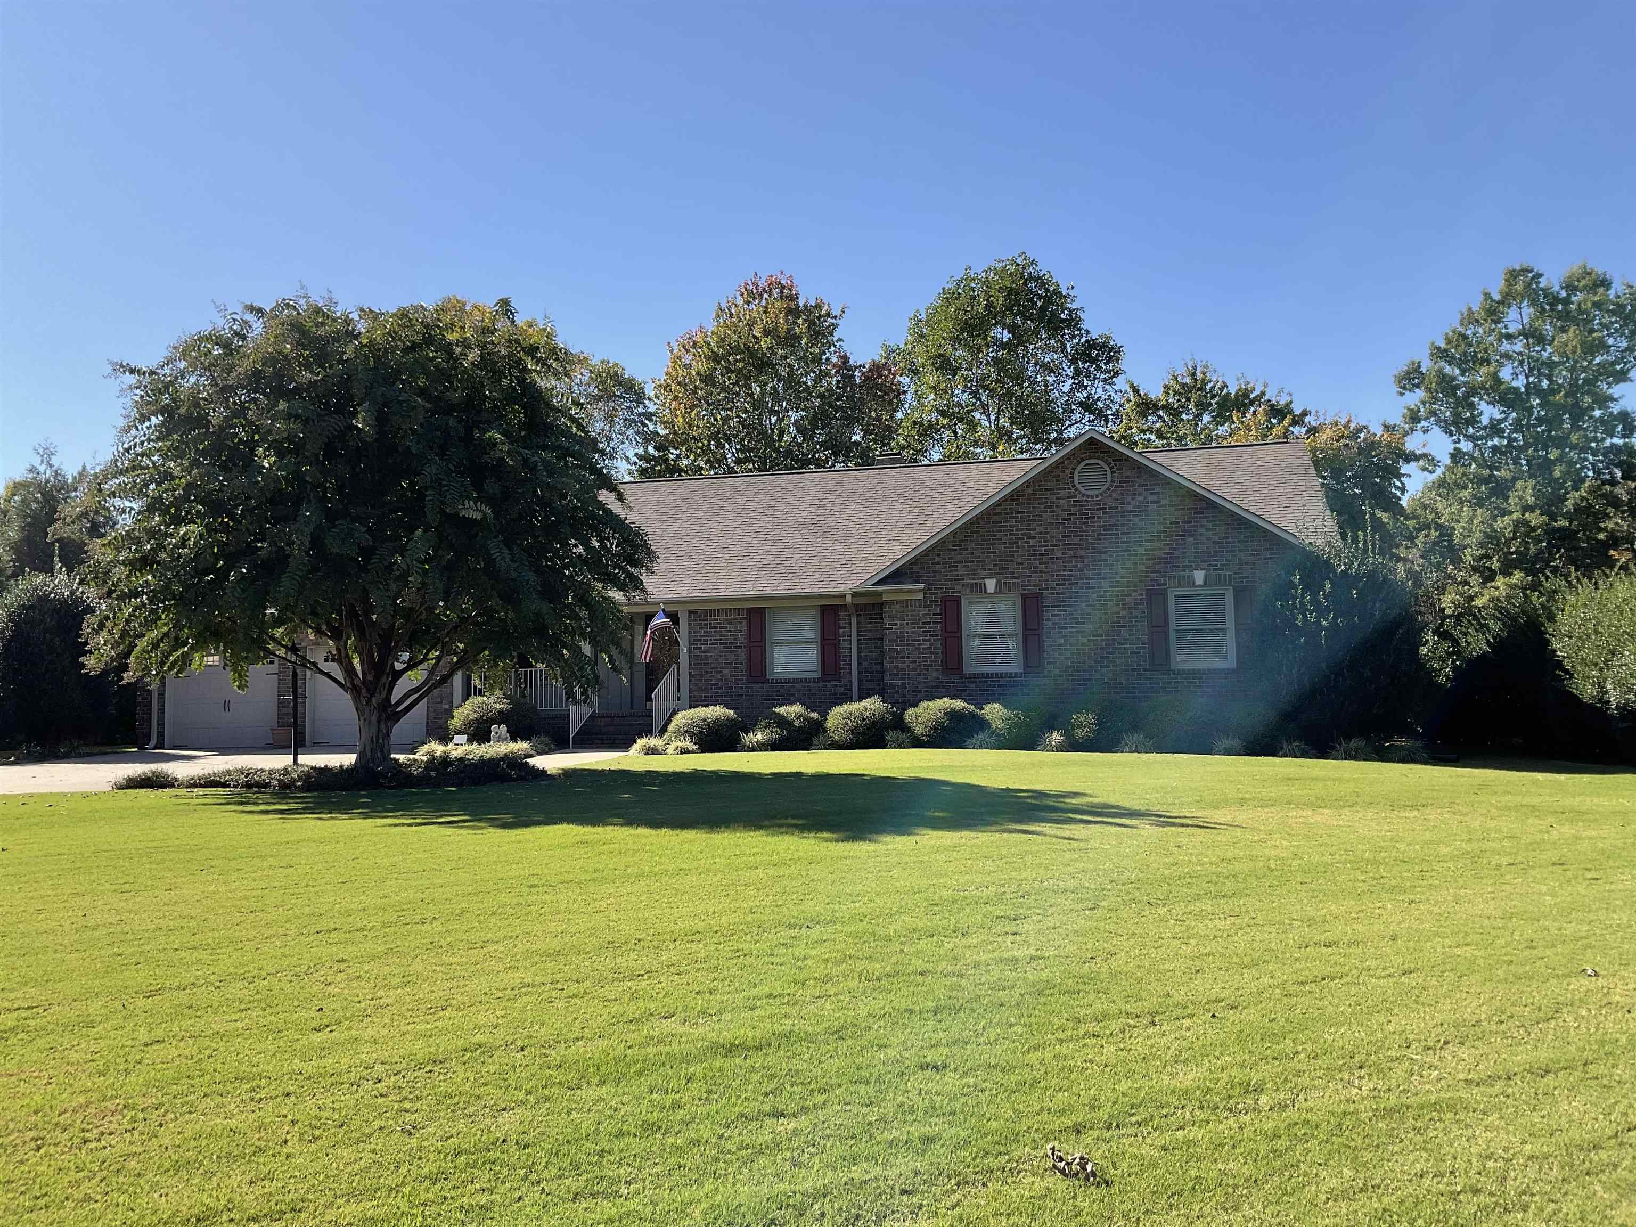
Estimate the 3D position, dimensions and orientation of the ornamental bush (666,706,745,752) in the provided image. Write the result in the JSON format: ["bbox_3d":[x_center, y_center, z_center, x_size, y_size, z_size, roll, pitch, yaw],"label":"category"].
[{"bbox_3d":[-2.107,2.154,25.526,1.480,0.900,1.350,-1,-4,0],"label":"ornamental bush"}]

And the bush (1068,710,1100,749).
[{"bbox_3d":[4.562,1.974,23.518,0.570,0.680,0.570,-2,-4,14],"label":"bush"}]

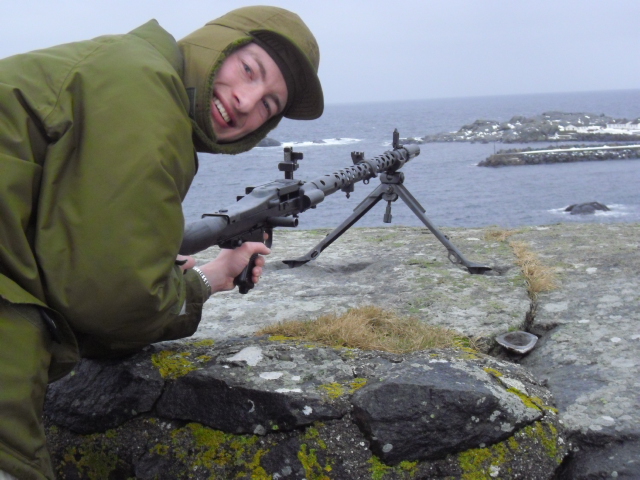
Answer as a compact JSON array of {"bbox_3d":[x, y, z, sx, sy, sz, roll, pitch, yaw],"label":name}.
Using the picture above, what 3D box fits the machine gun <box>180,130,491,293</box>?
[{"bbox_3d":[-0.020,-0.030,2.802,0.580,0.380,1.210,1,13,28],"label":"machine gun"}]

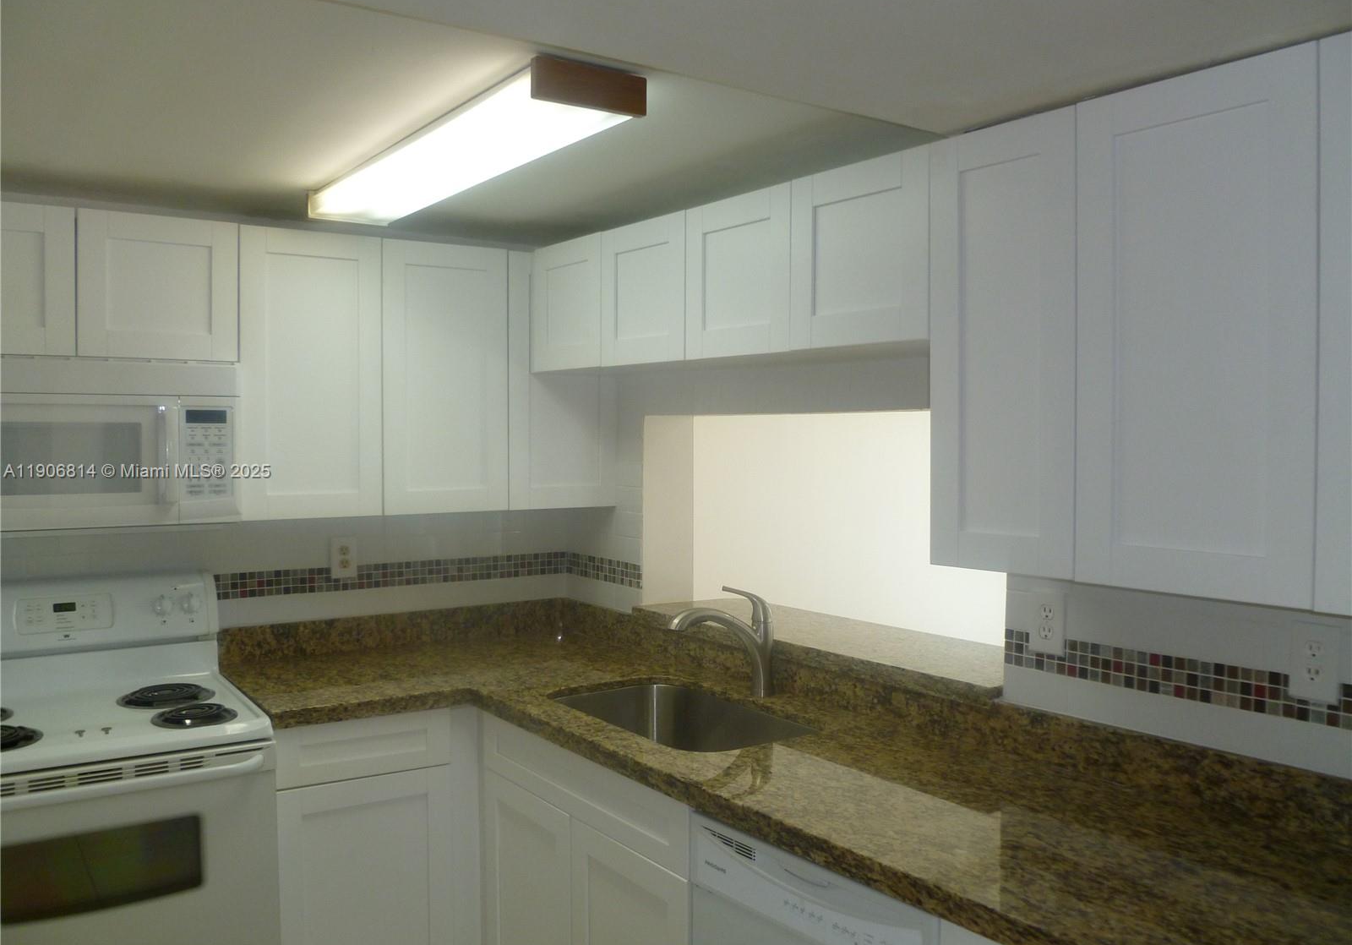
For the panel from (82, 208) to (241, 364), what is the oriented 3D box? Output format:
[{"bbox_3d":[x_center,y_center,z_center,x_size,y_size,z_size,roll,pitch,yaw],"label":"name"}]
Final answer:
[{"bbox_3d":[-1.242,-0.442,2.631,0.376,0.347,0.022,-1,2,-36],"label":"panel"}]

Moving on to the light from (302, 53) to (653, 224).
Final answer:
[{"bbox_3d":[-0.483,-0.646,2.283,0.213,0.067,1.227,-2,3,-34],"label":"light"}]

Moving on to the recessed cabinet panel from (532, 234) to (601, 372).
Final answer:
[{"bbox_3d":[-0.307,-0.466,3.095,0.022,0.350,0.395,-2,3,-35],"label":"recessed cabinet panel"}]

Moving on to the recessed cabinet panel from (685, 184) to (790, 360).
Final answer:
[{"bbox_3d":[0.141,-0.438,2.463,0.022,0.350,0.377,-2,3,-35],"label":"recessed cabinet panel"}]

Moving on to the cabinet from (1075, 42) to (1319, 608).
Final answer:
[{"bbox_3d":[0.741,-0.197,1.570,0.022,0.756,0.371,-1,2,-36],"label":"cabinet"}]

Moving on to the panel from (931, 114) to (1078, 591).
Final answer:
[{"bbox_3d":[0.561,-0.209,1.881,0.022,0.758,0.303,-2,3,-35],"label":"panel"}]

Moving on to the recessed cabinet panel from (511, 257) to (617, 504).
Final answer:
[{"bbox_3d":[-0.347,-0.273,3.333,0.369,0.758,0.022,-2,3,-35],"label":"recessed cabinet panel"}]

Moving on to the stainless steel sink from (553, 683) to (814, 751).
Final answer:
[{"bbox_3d":[0.020,0.675,2.563,0.410,0.200,0.690,-1,2,-36],"label":"stainless steel sink"}]

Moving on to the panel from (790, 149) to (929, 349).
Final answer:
[{"bbox_3d":[0.362,-0.425,2.152,0.022,0.350,0.380,-2,3,-35],"label":"panel"}]

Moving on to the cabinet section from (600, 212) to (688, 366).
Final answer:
[{"bbox_3d":[-0.077,-0.443,2.693,0.022,0.353,0.363,-1,2,-36],"label":"cabinet section"}]

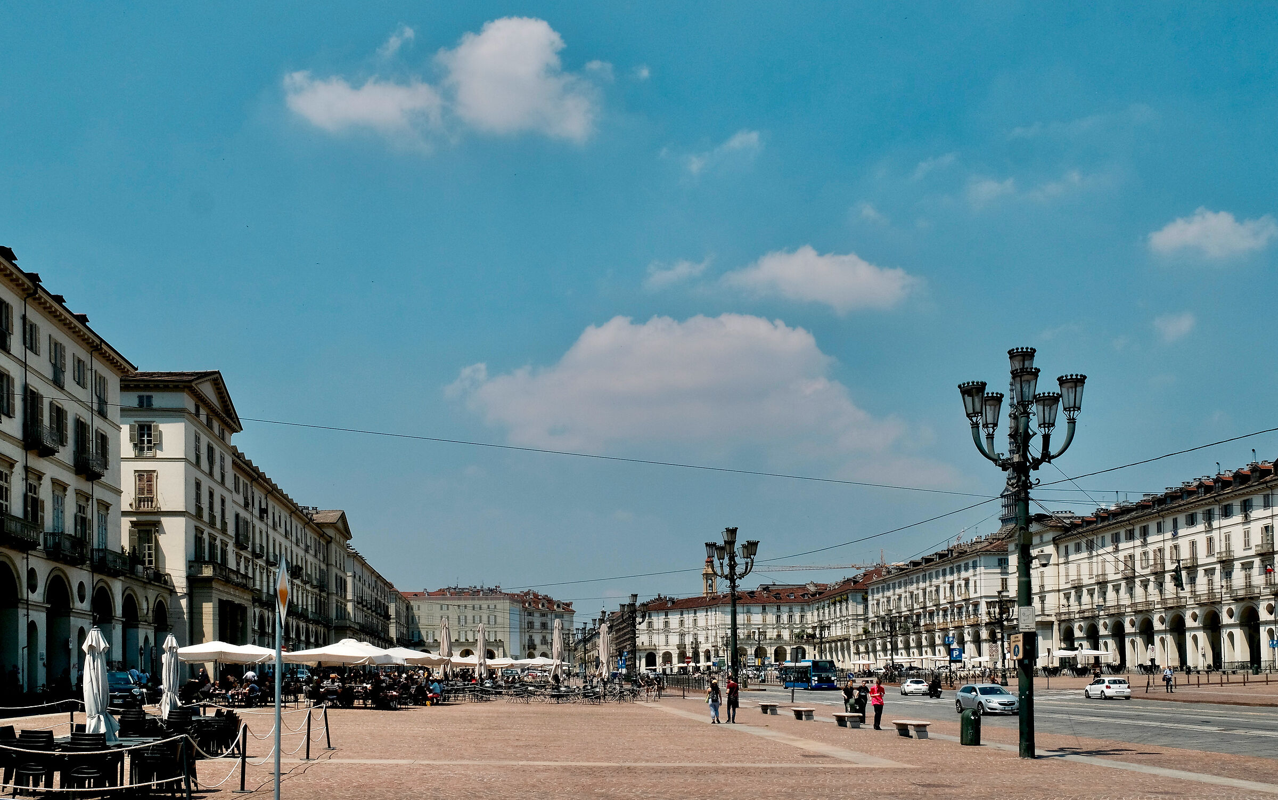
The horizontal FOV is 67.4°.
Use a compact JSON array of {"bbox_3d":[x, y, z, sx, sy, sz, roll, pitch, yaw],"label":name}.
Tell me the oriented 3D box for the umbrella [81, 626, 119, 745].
[{"bbox_3d":[-9.099,5.194,16.134,0.580,2.540,0.540,2,-15,-7],"label":"umbrella"}]

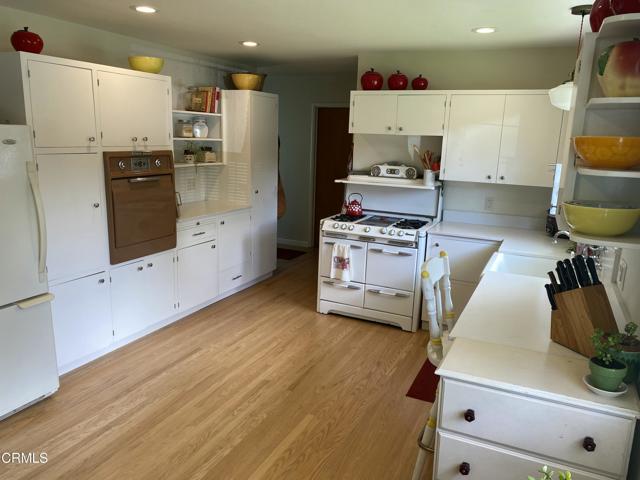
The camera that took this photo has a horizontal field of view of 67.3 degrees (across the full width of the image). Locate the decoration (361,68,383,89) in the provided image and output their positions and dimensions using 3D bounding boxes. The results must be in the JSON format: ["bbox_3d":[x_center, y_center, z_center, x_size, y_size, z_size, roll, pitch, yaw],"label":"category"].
[{"bbox_3d":[0.494,-1.498,4.525,0.208,0.222,0.208,7,13,25],"label":"decoration"}]

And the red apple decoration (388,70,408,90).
[{"bbox_3d":[0.721,-1.454,4.423,0.183,0.192,0.183,7,13,25],"label":"red apple decoration"}]

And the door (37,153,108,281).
[{"bbox_3d":[-1.659,-0.155,3.237,0.025,0.855,0.445,8,13,25],"label":"door"}]

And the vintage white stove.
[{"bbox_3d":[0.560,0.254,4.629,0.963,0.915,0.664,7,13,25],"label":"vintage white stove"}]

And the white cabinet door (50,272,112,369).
[{"bbox_3d":[-1.679,0.549,3.392,0.025,0.580,0.455,8,13,25],"label":"white cabinet door"}]

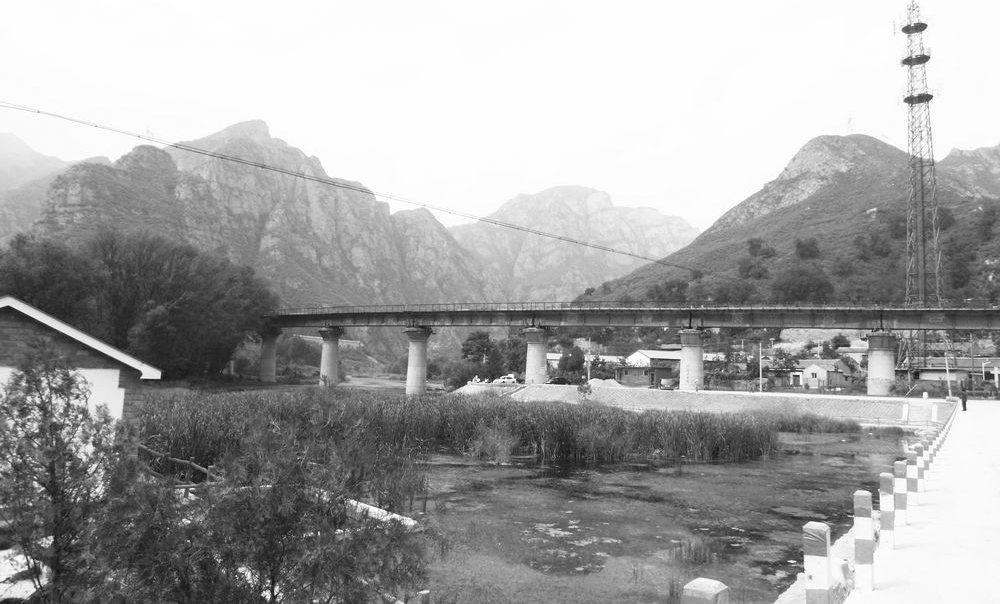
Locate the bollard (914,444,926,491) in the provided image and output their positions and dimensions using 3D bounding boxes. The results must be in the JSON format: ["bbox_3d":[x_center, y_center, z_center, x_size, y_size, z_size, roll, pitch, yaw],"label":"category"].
[{"bbox_3d":[8.360,3.317,13.800,0.125,0.835,0.125,-2,-6,34],"label":"bollard"}]

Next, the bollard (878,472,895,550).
[{"bbox_3d":[4.559,2.470,8.170,0.125,0.835,0.125,-2,-6,34],"label":"bollard"}]

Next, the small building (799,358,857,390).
[{"bbox_3d":[52.171,11.434,110.202,8.000,4.600,6.000,-2,-6,30],"label":"small building"}]

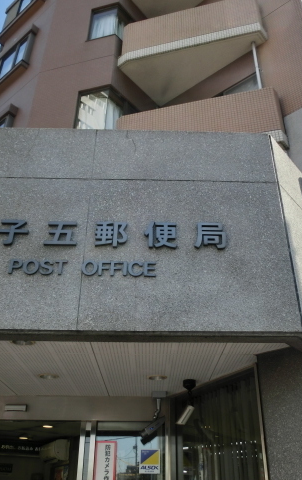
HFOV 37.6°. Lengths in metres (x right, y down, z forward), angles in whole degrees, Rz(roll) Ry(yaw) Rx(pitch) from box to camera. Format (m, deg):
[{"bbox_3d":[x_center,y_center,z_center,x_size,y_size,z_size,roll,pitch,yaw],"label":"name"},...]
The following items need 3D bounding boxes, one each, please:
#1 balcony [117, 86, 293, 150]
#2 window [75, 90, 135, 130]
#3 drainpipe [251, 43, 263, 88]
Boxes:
[{"bbox_3d":[0.902,-1.618,8.361,3.113,1.270,1.342,-7,-32,13],"label":"balcony"},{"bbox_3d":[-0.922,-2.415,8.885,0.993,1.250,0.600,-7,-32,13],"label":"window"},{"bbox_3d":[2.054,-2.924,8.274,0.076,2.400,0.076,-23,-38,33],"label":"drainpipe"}]

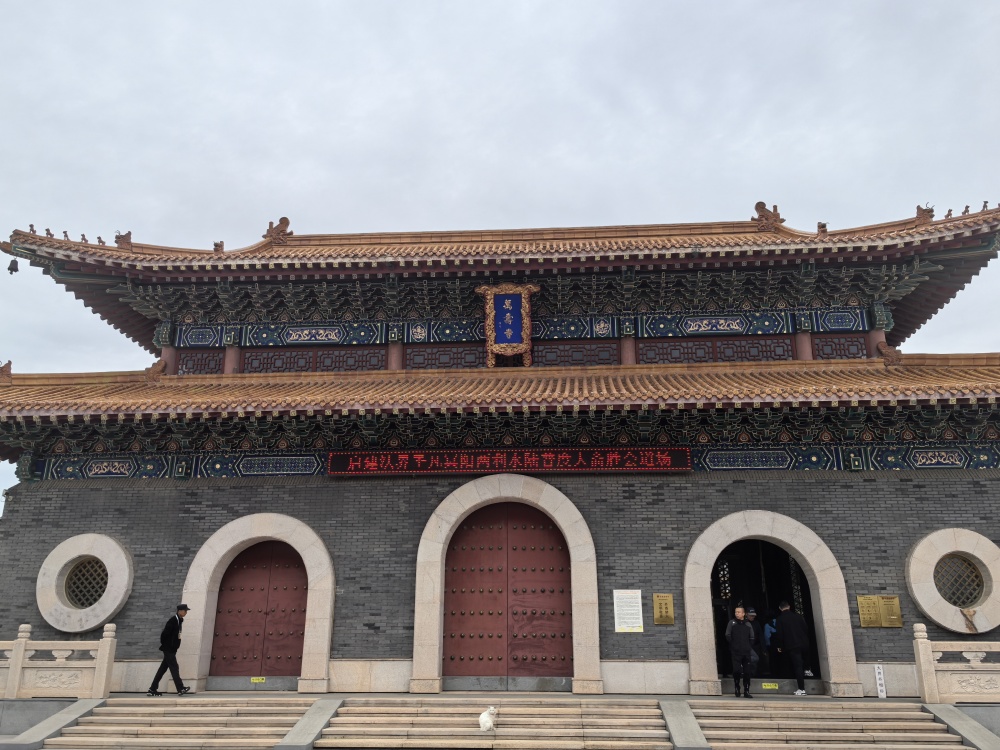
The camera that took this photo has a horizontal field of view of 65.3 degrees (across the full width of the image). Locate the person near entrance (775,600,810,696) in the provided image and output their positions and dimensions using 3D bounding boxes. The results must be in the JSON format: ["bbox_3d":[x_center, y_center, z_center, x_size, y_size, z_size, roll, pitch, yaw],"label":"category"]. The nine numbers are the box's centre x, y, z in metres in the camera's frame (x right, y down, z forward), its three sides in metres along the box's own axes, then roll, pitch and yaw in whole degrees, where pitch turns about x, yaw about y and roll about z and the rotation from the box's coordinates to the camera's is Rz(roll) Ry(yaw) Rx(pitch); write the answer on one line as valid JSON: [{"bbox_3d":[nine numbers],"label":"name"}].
[{"bbox_3d":[5.991,5.609,15.975,0.640,1.760,0.600,1,-17,-4],"label":"person near entrance"}]

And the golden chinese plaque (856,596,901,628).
[{"bbox_3d":[7.704,4.797,15.825,0.810,0.607,0.030,-1,-17,4],"label":"golden chinese plaque"}]

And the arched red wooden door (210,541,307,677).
[{"bbox_3d":[-5.126,5.108,17.185,2.120,2.866,0.160,-1,-17,4],"label":"arched red wooden door"}]

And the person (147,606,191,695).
[{"bbox_3d":[-6.603,5.551,15.785,0.840,1.739,0.520,-1,-17,4],"label":"person"}]

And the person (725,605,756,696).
[{"bbox_3d":[4.777,5.496,15.519,0.580,1.710,0.420,-3,-17,8],"label":"person"}]

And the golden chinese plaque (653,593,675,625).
[{"bbox_3d":[3.389,4.839,16.118,0.392,0.607,0.030,-1,-17,4],"label":"golden chinese plaque"}]

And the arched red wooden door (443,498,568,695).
[{"bbox_3d":[0.163,4.742,16.940,2.820,3.922,0.180,-1,-17,4],"label":"arched red wooden door"}]

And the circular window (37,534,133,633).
[{"bbox_3d":[-9.036,4.542,17.056,2.078,2.078,0.280,-1,-17,4],"label":"circular window"}]

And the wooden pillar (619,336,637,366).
[{"bbox_3d":[3.339,-0.568,20.175,0.372,0.836,0.372,-1,-17,4],"label":"wooden pillar"}]

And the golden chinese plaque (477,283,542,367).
[{"bbox_3d":[0.217,-1.268,19.942,1.650,2.154,0.280,-1,-2,4],"label":"golden chinese plaque"}]

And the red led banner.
[{"bbox_3d":[0.165,1.925,17.227,7.987,0.538,0.140,-1,-17,4],"label":"red led banner"}]

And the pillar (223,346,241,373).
[{"bbox_3d":[-7.147,-0.326,20.845,0.404,0.852,0.404,-1,-17,4],"label":"pillar"}]

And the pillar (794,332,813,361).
[{"bbox_3d":[7.787,-0.637,19.893,0.399,0.847,0.399,-1,-17,4],"label":"pillar"}]

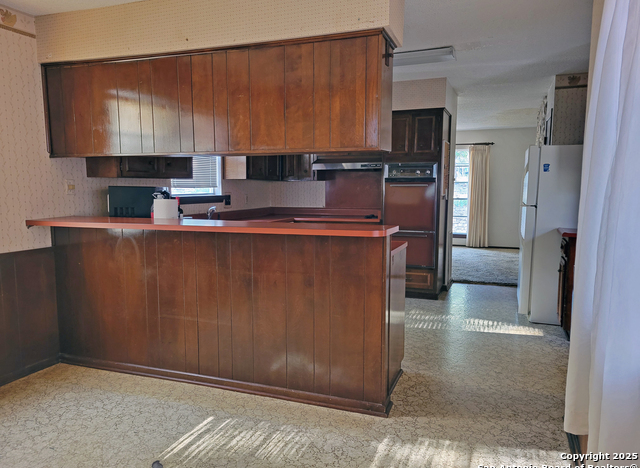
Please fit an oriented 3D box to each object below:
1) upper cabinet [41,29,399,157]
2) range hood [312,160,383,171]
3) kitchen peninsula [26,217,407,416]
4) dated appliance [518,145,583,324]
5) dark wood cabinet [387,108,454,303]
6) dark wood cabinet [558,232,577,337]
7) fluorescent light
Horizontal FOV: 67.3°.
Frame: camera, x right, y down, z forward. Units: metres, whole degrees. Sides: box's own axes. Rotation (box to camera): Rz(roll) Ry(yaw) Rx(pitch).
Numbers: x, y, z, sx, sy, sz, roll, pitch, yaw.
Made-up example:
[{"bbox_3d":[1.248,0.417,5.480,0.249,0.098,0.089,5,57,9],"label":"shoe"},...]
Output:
[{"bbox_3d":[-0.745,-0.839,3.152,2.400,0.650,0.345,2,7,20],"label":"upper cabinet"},{"bbox_3d":[0.429,-0.863,6.009,0.910,0.135,0.460,2,7,20],"label":"range hood"},{"bbox_3d":[-0.648,0.434,3.452,2.435,1.060,0.770,2,7,20],"label":"kitchen peninsula"},{"bbox_3d":[2.372,-0.014,4.665,0.750,1.635,0.740,2,7,20],"label":"dated appliance"},{"bbox_3d":[1.099,-0.338,5.575,0.670,2.070,0.620,2,7,20],"label":"dark wood cabinet"},{"bbox_3d":[2.357,0.425,4.072,0.610,0.905,0.460,2,7,20],"label":"dark wood cabinet"},{"bbox_3d":[0.552,-1.522,4.204,1.220,0.085,0.220,2,7,20],"label":"fluorescent light"}]

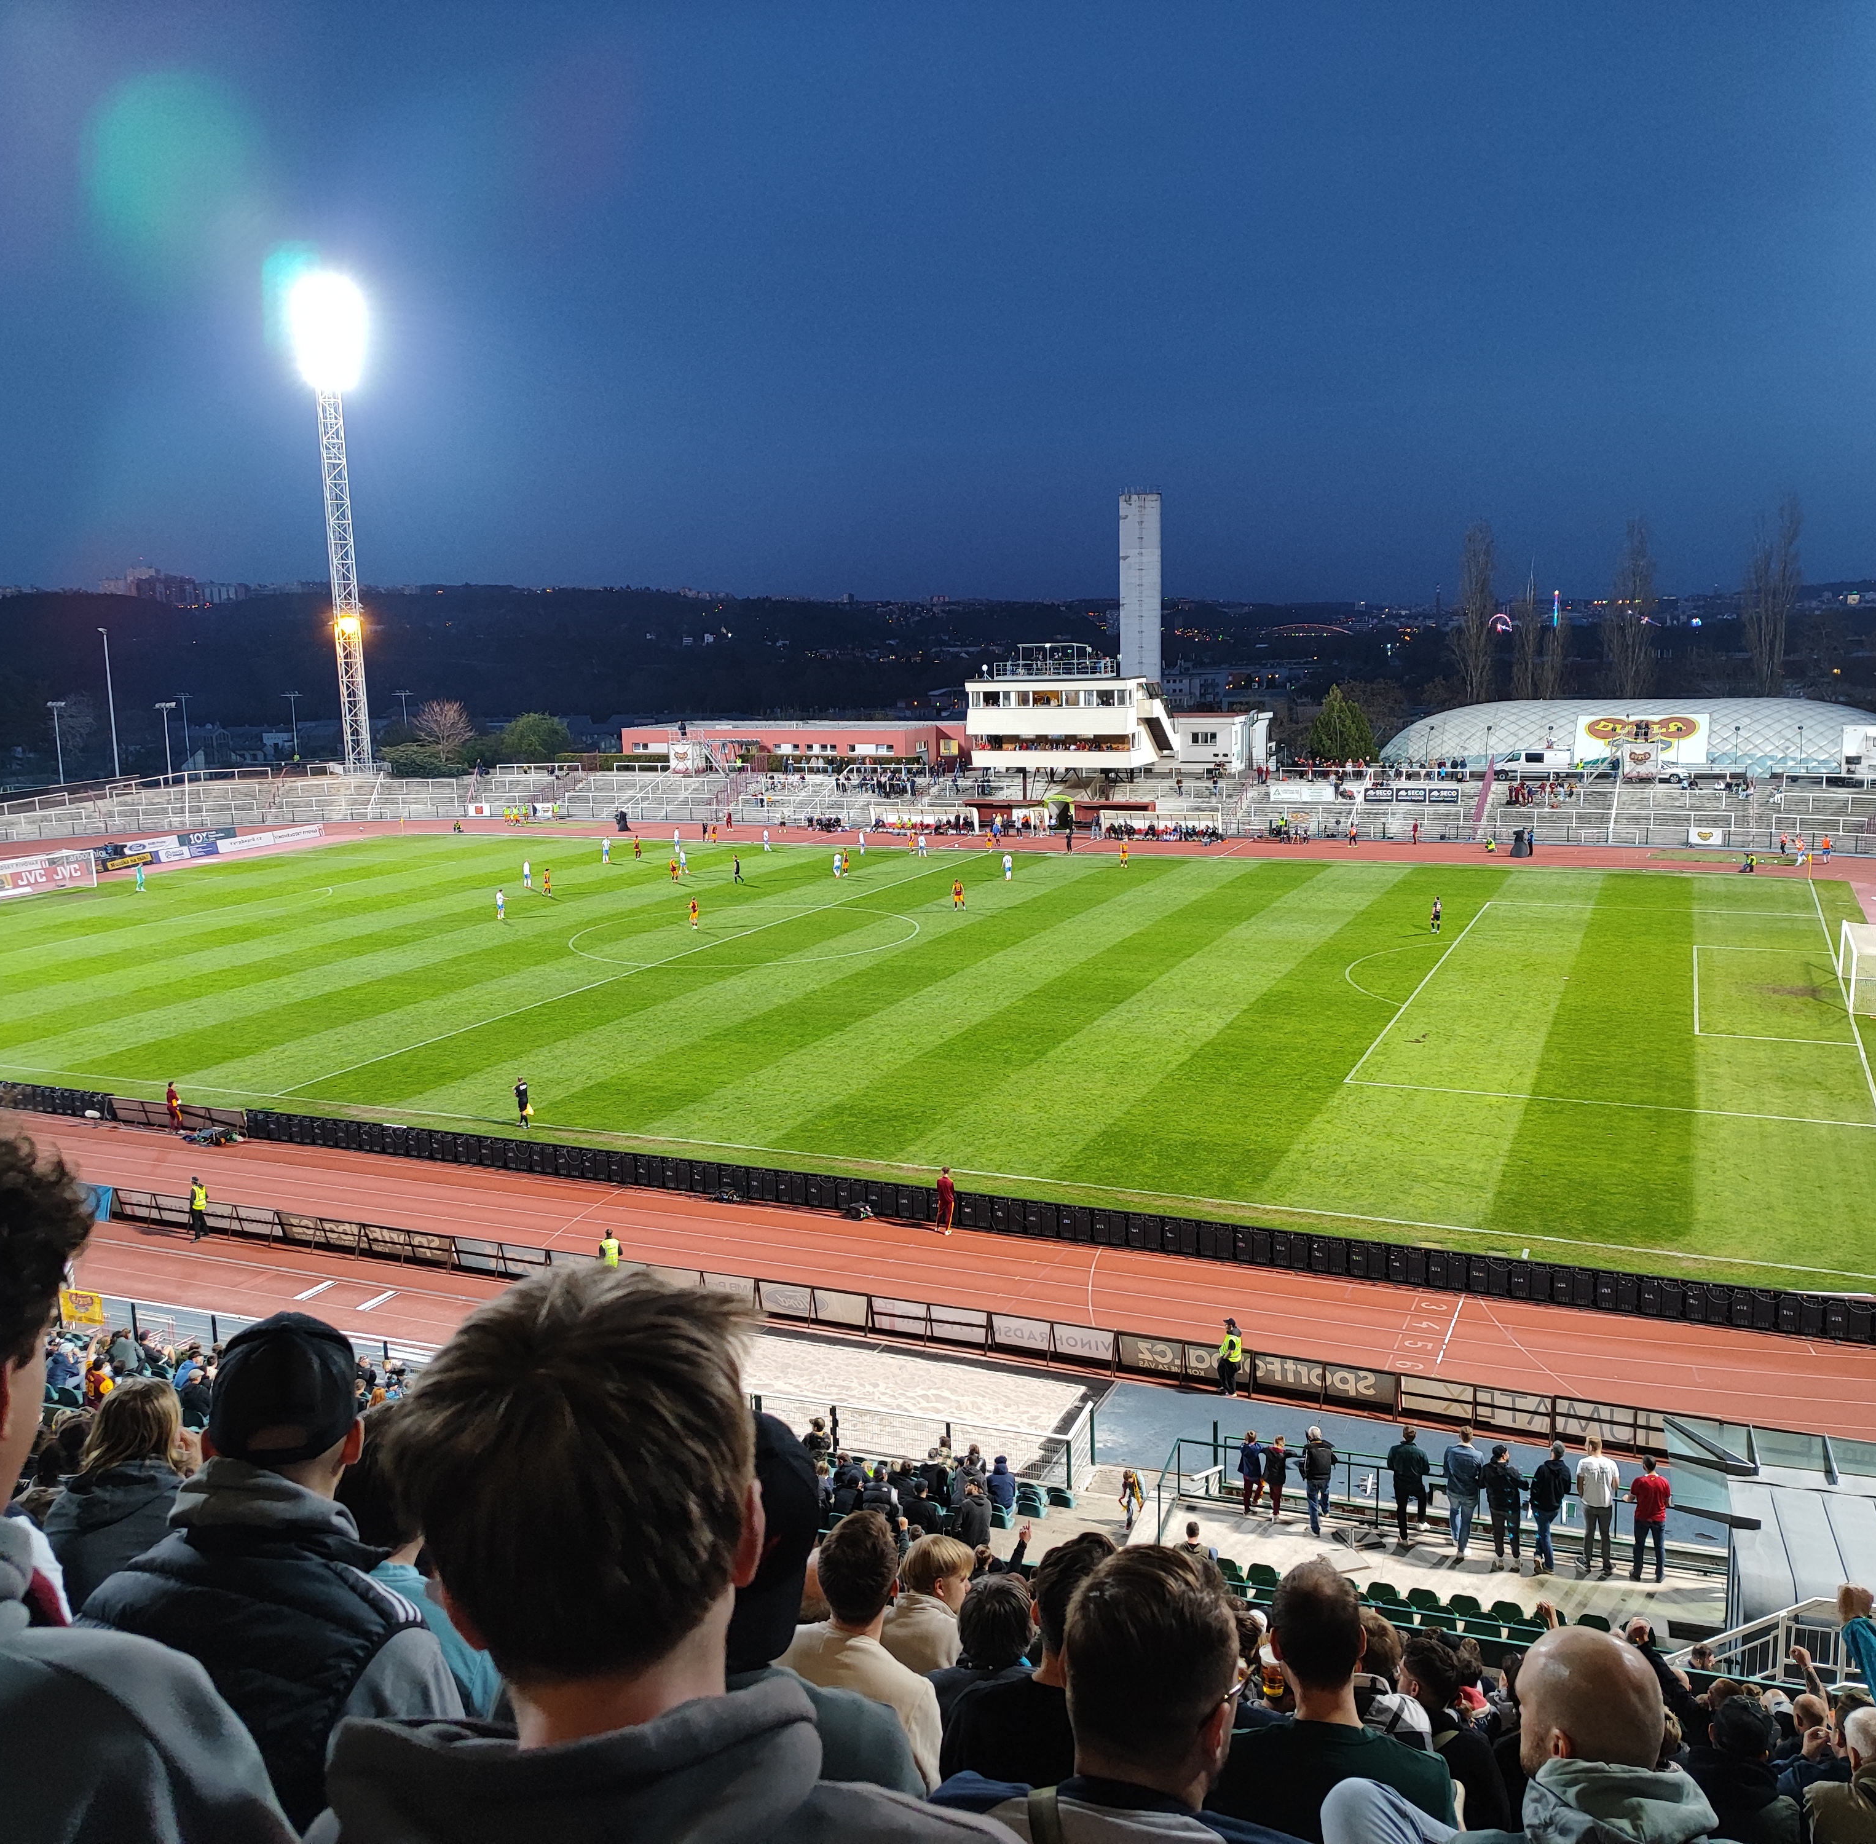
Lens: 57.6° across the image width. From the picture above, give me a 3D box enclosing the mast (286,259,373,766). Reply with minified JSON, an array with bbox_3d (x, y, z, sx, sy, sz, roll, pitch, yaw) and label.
[{"bbox_3d":[-60.720,-40.000,173.080,7.390,49.180,3.040,-6,11,-25],"label":"mast"}]

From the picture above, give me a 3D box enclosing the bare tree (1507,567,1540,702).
[{"bbox_3d":[67.090,-29.430,196.210,3.950,22.260,3.950,2,10,19],"label":"bare tree"}]

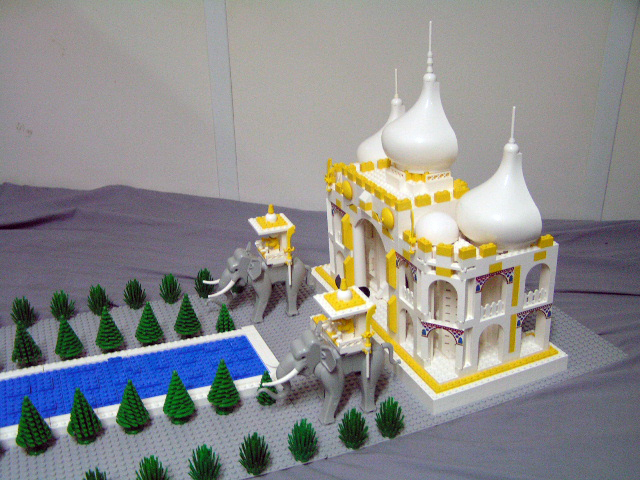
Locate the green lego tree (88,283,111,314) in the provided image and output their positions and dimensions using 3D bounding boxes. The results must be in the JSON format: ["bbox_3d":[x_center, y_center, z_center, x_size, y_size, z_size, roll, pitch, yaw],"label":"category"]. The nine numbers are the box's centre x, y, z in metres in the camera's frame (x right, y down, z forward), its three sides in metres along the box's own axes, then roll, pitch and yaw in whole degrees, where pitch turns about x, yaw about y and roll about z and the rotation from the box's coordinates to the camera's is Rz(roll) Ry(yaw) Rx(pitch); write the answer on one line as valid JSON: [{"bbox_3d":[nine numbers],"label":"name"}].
[{"bbox_3d":[-0.297,0.080,0.948,0.029,0.044,0.029,-8,25,-20],"label":"green lego tree"}]

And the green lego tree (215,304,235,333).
[{"bbox_3d":[-0.125,0.101,0.913,0.021,0.040,0.021,-8,25,-20],"label":"green lego tree"}]

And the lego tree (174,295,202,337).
[{"bbox_3d":[-0.169,0.096,0.892,0.035,0.063,0.035,-8,25,-20],"label":"lego tree"}]

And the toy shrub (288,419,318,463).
[{"bbox_3d":[-0.016,0.197,0.690,0.029,0.044,0.029,1,23,0],"label":"toy shrub"}]

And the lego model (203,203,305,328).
[{"bbox_3d":[-0.086,0.032,0.946,0.149,0.160,0.056,-12,26,-20],"label":"lego model"}]

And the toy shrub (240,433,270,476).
[{"bbox_3d":[-0.063,0.204,0.674,0.030,0.044,0.030,1,23,0],"label":"toy shrub"}]

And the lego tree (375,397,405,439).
[{"bbox_3d":[0.072,0.183,0.725,0.029,0.044,0.029,-1,22,0],"label":"lego tree"}]

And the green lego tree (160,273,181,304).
[{"bbox_3d":[-0.213,0.068,0.998,0.030,0.044,0.030,-9,24,-22],"label":"green lego tree"}]

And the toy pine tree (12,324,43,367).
[{"bbox_3d":[-0.346,0.123,0.823,0.035,0.062,0.035,-9,24,-22],"label":"toy pine tree"}]

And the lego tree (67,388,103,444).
[{"bbox_3d":[-0.238,0.175,0.704,0.035,0.063,0.035,-8,25,-20],"label":"lego tree"}]

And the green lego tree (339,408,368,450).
[{"bbox_3d":[0.034,0.191,0.715,0.030,0.044,0.030,-2,24,1],"label":"green lego tree"}]

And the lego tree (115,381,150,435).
[{"bbox_3d":[-0.193,0.169,0.720,0.035,0.063,0.035,-8,25,-20],"label":"lego tree"}]

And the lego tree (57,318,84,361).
[{"bbox_3d":[-0.301,0.116,0.839,0.035,0.063,0.035,-8,25,-20],"label":"lego tree"}]

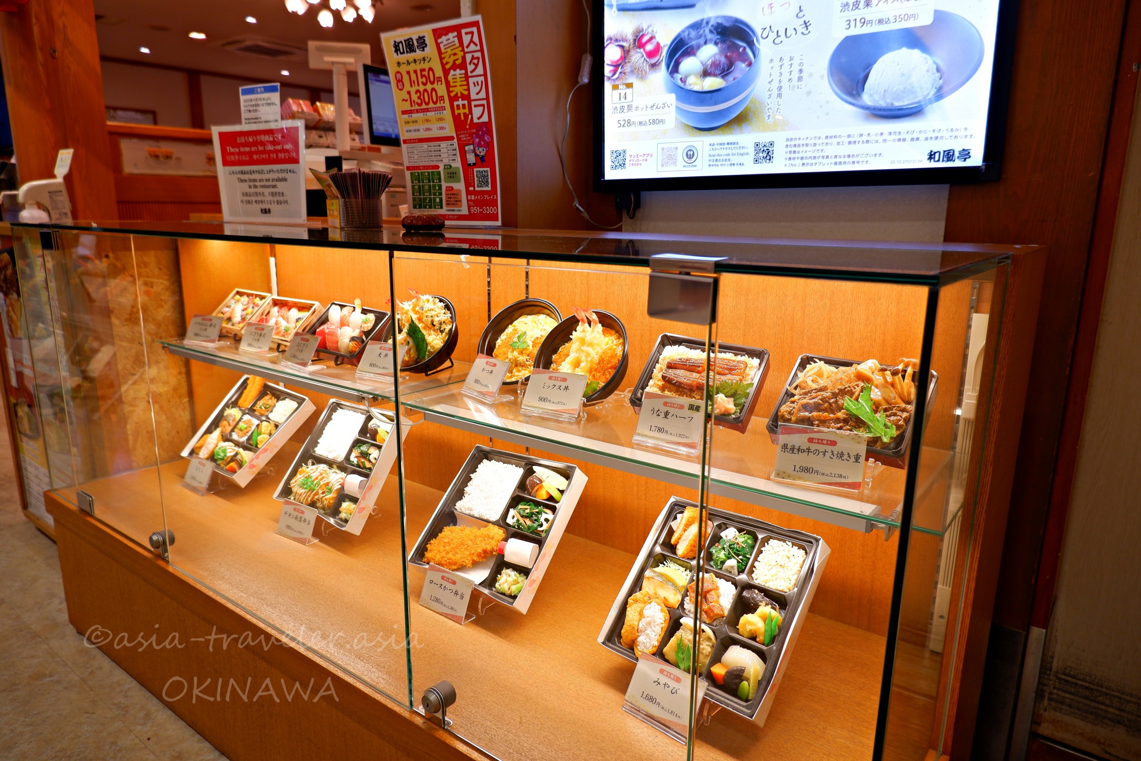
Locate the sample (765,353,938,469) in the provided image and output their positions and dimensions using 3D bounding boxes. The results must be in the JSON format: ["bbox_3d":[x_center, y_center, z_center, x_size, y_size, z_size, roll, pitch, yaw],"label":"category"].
[{"bbox_3d":[0.360,0.035,0.941,0.173,0.047,0.137,11,56,39],"label":"sample"}]

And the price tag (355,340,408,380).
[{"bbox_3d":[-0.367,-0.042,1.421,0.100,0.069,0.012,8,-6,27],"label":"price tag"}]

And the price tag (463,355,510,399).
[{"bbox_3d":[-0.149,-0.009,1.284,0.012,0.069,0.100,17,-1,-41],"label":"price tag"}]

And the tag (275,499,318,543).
[{"bbox_3d":[-0.539,0.277,1.437,0.099,0.066,0.012,9,-10,32],"label":"tag"}]

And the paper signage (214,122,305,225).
[{"bbox_3d":[-0.692,-0.460,1.621,0.300,0.213,0.012,8,15,29],"label":"paper signage"}]

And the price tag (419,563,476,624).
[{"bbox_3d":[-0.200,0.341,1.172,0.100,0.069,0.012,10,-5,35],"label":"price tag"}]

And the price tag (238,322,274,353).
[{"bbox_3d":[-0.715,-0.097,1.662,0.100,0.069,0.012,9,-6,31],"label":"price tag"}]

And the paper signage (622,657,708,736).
[{"bbox_3d":[0.121,0.401,0.929,0.099,0.071,0.012,12,-14,41],"label":"paper signage"}]

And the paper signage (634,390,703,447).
[{"bbox_3d":[0.139,0.057,1.020,0.097,0.070,0.012,10,-6,34],"label":"paper signage"}]

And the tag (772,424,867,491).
[{"bbox_3d":[0.302,0.092,0.889,0.101,0.066,0.012,7,-13,26],"label":"tag"}]

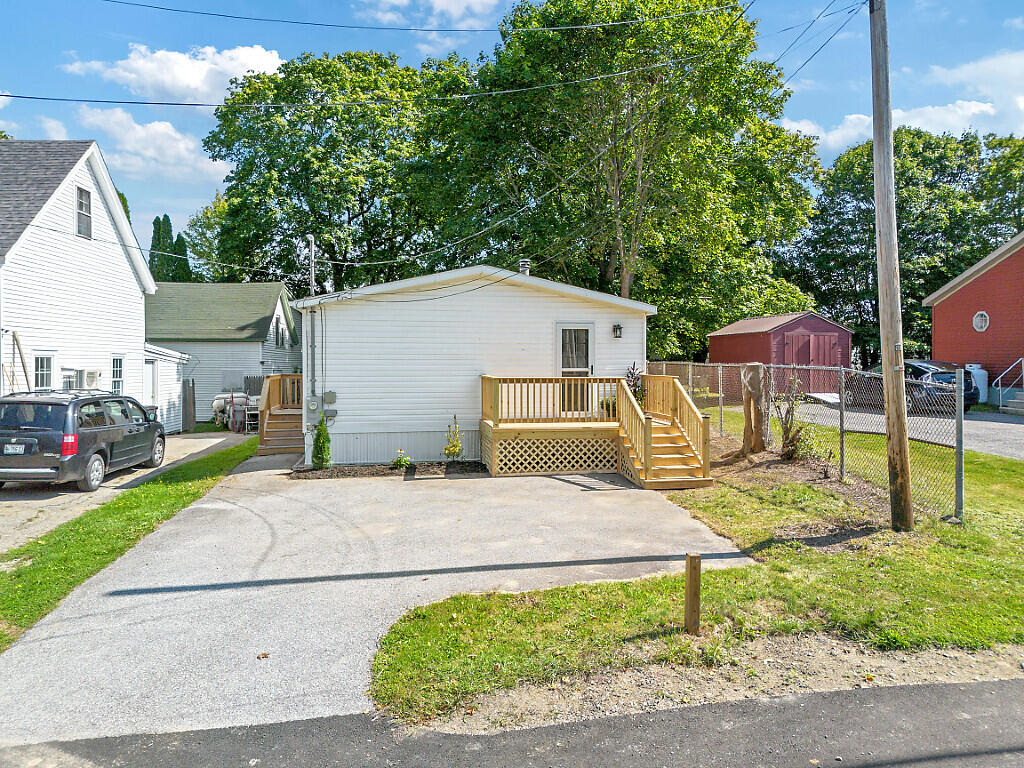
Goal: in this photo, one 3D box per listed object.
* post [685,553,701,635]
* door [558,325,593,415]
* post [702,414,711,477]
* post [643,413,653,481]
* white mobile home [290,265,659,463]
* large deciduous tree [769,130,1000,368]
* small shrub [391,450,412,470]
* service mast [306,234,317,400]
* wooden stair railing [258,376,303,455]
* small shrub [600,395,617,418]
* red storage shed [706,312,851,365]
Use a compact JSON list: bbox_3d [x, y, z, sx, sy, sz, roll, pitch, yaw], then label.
[{"bbox_3d":[1.414,1.638,5.550,0.092,0.635,0.092,0,1,-5],"label":"post"},{"bbox_3d":[1.402,-0.308,15.601,0.800,2.020,0.060,0,1,-9],"label":"door"},{"bbox_3d":[3.461,1.119,12.614,0.100,1.100,0.100,0,1,-9],"label":"post"},{"bbox_3d":[2.395,1.114,12.421,0.100,1.100,0.100,0,1,-9],"label":"post"},{"bbox_3d":[-1.640,-0.558,21.280,7.820,4.160,12.500,0,1,-9],"label":"white mobile home"},{"bbox_3d":[20.612,-6.899,38.836,12.410,14.260,12.000,0,1,-9],"label":"large deciduous tree"},{"bbox_3d":[-2.214,1.533,14.226,0.440,0.400,0.420,0,1,-9],"label":"small shrub"},{"bbox_3d":[-4.127,-1.370,14.628,0.170,3.480,0.150,0,1,-9],"label":"service mast"},{"bbox_3d":[-5.436,0.706,17.636,1.250,1.840,2.700,0,1,-9],"label":"wooden stair railing"},{"bbox_3d":[2.094,0.499,15.408,0.400,0.540,0.400,0,1,-9],"label":"small shrub"},{"bbox_3d":[9.216,-0.977,24.688,3.030,2.950,4.050,0,1,-13],"label":"red storage shed"}]

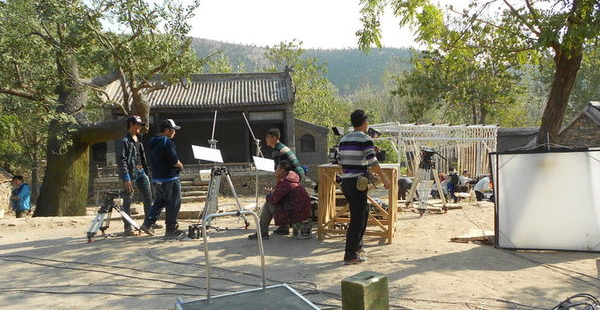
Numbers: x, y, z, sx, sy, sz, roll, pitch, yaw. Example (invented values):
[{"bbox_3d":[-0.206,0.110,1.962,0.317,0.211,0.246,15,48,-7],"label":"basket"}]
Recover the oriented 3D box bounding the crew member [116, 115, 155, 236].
[{"bbox_3d":[-2.513,0.310,6.842,0.420,1.780,0.480,1,3,41],"label":"crew member"}]

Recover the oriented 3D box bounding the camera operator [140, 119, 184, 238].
[{"bbox_3d":[-2.045,0.336,6.683,0.480,1.730,0.500,-2,3,-40],"label":"camera operator"}]

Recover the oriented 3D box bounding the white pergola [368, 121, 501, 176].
[{"bbox_3d":[4.164,-0.083,13.946,3.300,1.880,2.300,-1,2,-14],"label":"white pergola"}]

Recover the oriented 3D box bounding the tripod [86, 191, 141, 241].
[{"bbox_3d":[-2.750,0.873,6.583,0.700,0.680,0.650,-1,2,-6],"label":"tripod"}]

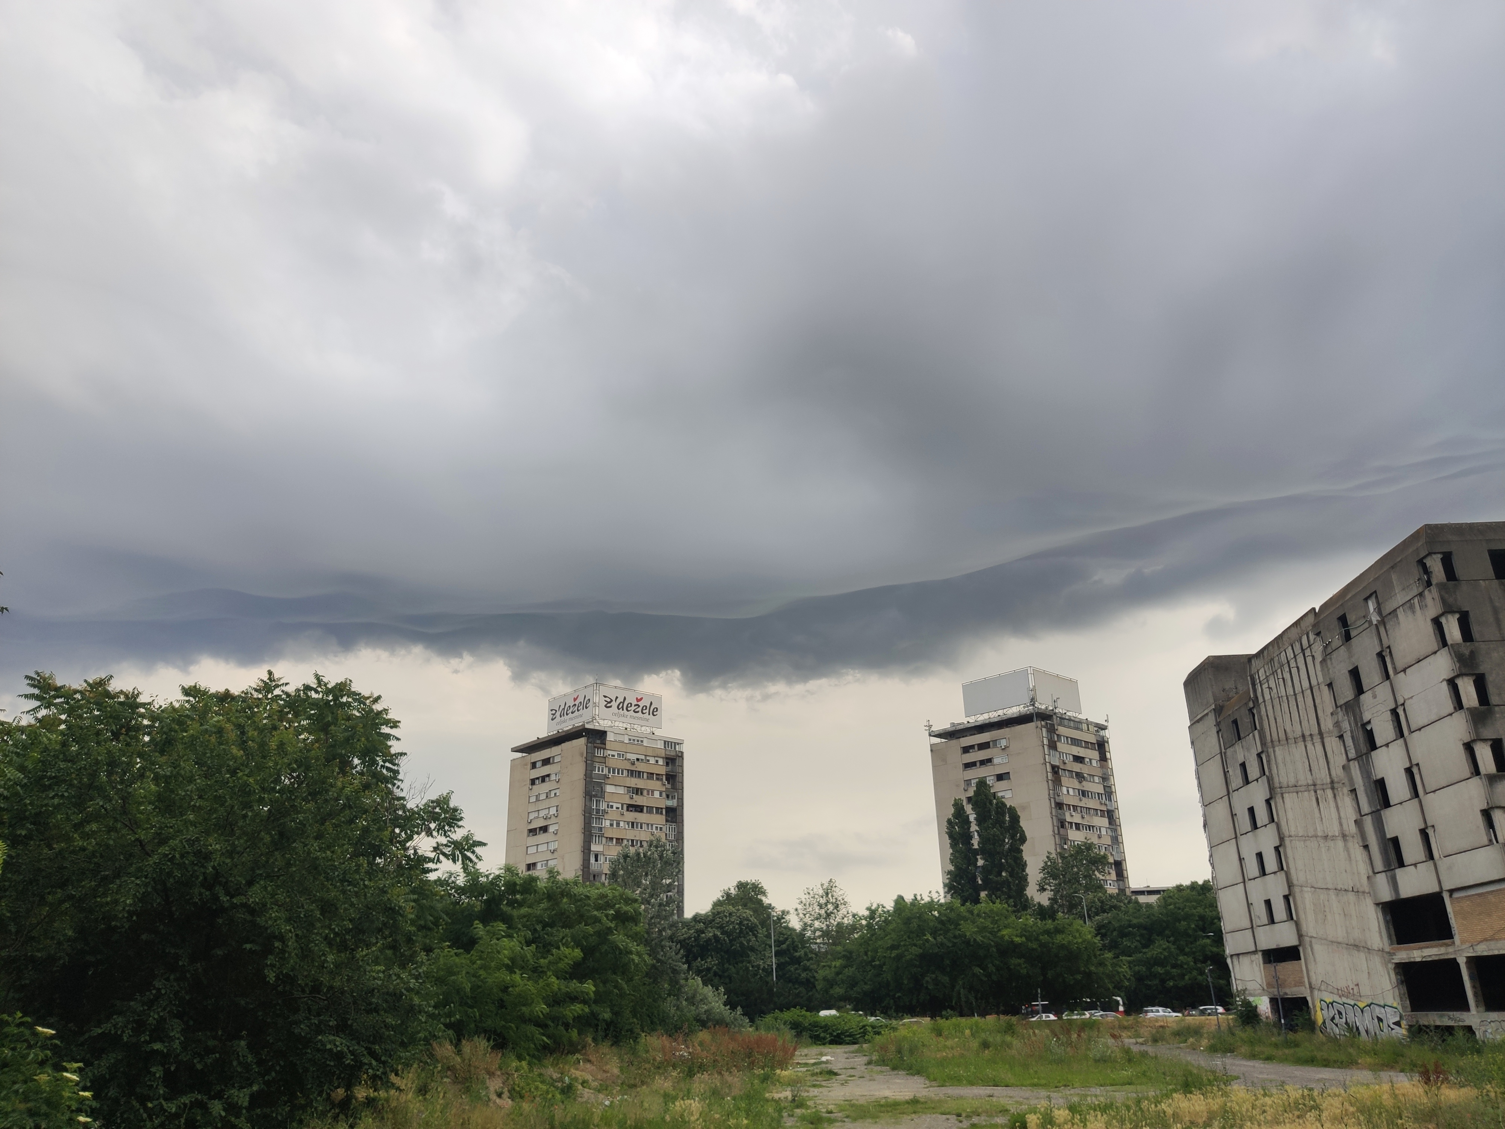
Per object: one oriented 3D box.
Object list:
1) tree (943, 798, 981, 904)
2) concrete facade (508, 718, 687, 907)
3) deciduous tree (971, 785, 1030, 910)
[{"bbox_3d":[28.140,45.260,149.150,4.500,28.650,4.500,-5,-21,9],"label":"tree"},{"bbox_3d":[-26.060,52.970,189.250,21.200,46.110,22.500,17,-28,-39],"label":"concrete facade"},{"bbox_3d":[33.480,43.780,148.570,6.900,30.710,6.900,-6,-22,11],"label":"deciduous tree"}]

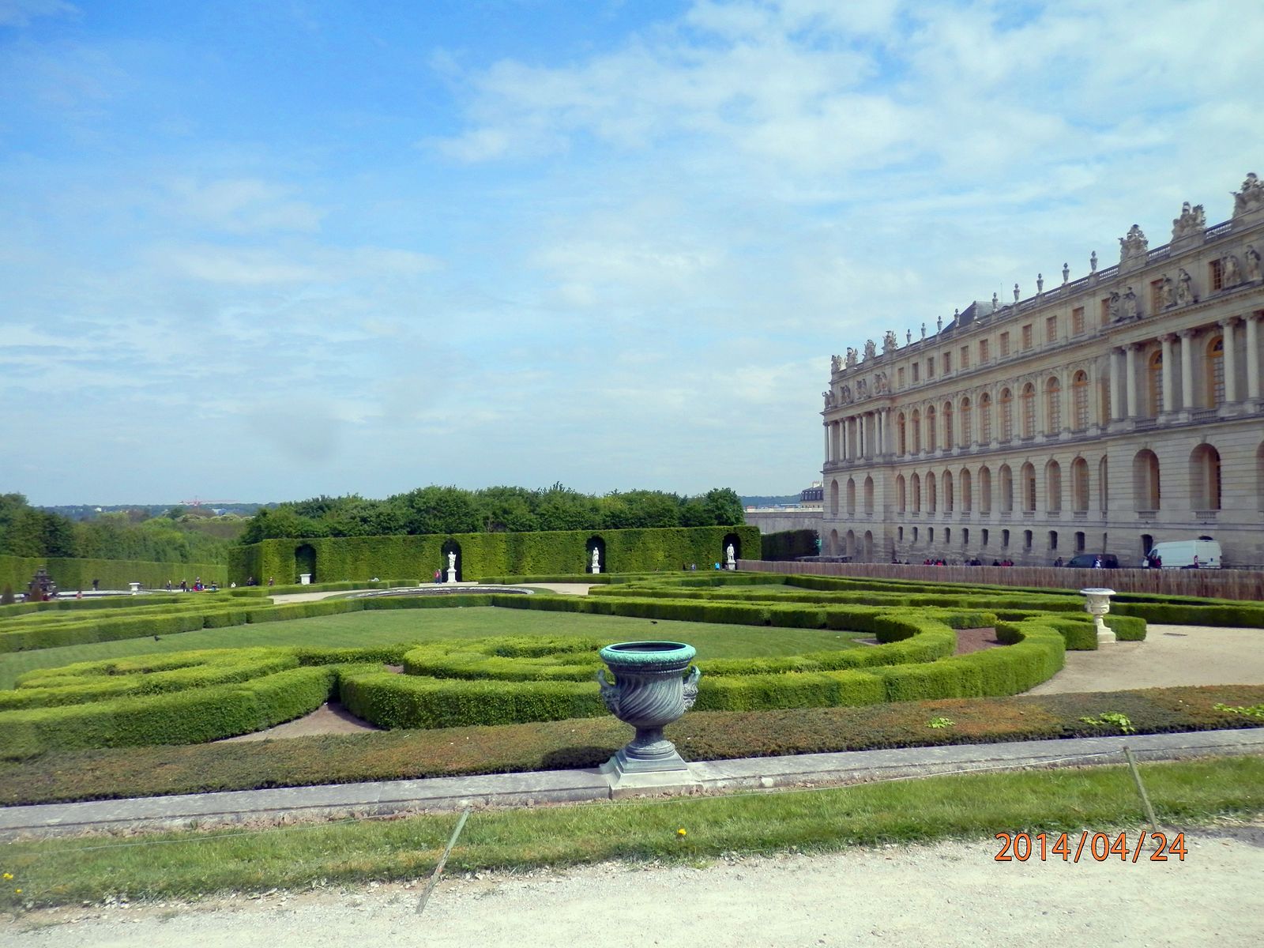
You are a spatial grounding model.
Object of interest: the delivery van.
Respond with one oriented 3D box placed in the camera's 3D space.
[{"bbox_3d":[40.074,6.165,66.761,2.050,2.500,5.450,0,-5,-9],"label":"delivery van"}]

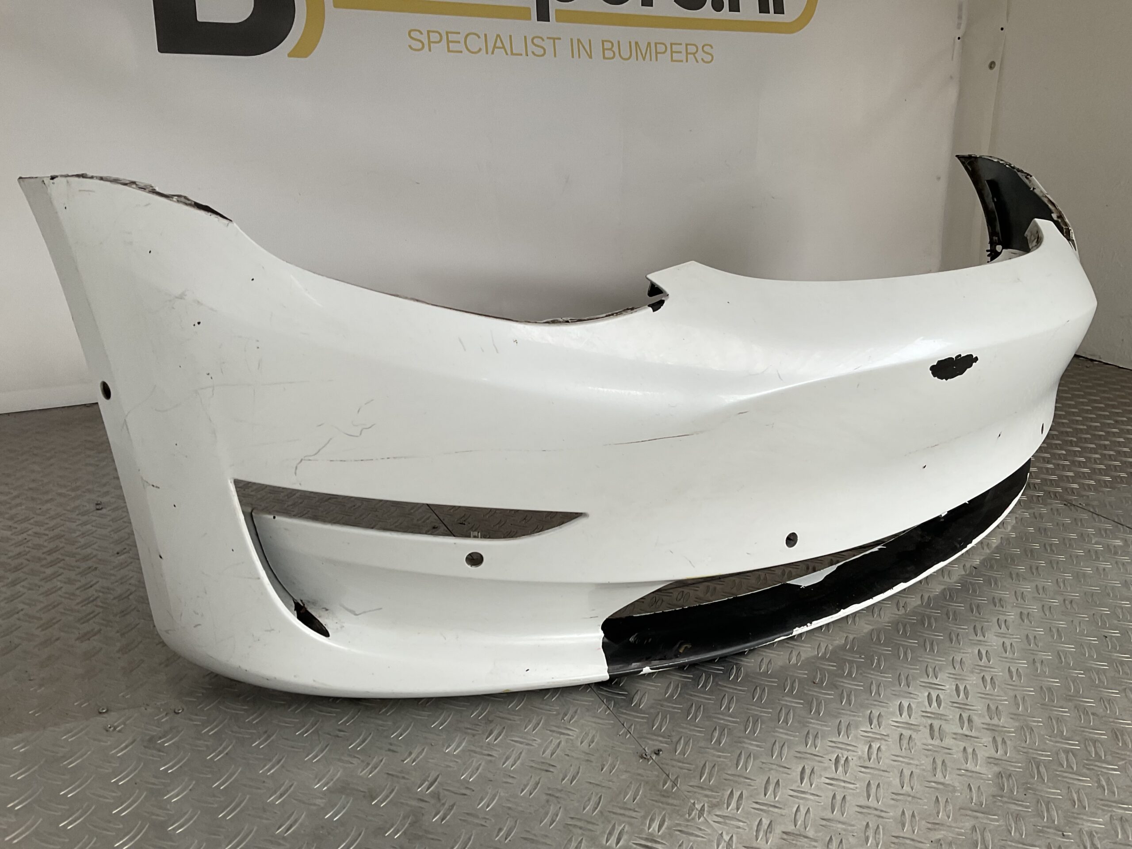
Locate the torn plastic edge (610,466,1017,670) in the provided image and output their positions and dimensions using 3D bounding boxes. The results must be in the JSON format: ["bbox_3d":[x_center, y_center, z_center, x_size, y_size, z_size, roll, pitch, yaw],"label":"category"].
[{"bbox_3d":[0.449,0.158,1.302,0.990,0.070,0.150,-14,23,-39],"label":"torn plastic edge"}]

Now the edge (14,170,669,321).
[{"bbox_3d":[-0.214,-0.159,0.870,0.619,0.131,0.123,2,18,3],"label":"edge"}]

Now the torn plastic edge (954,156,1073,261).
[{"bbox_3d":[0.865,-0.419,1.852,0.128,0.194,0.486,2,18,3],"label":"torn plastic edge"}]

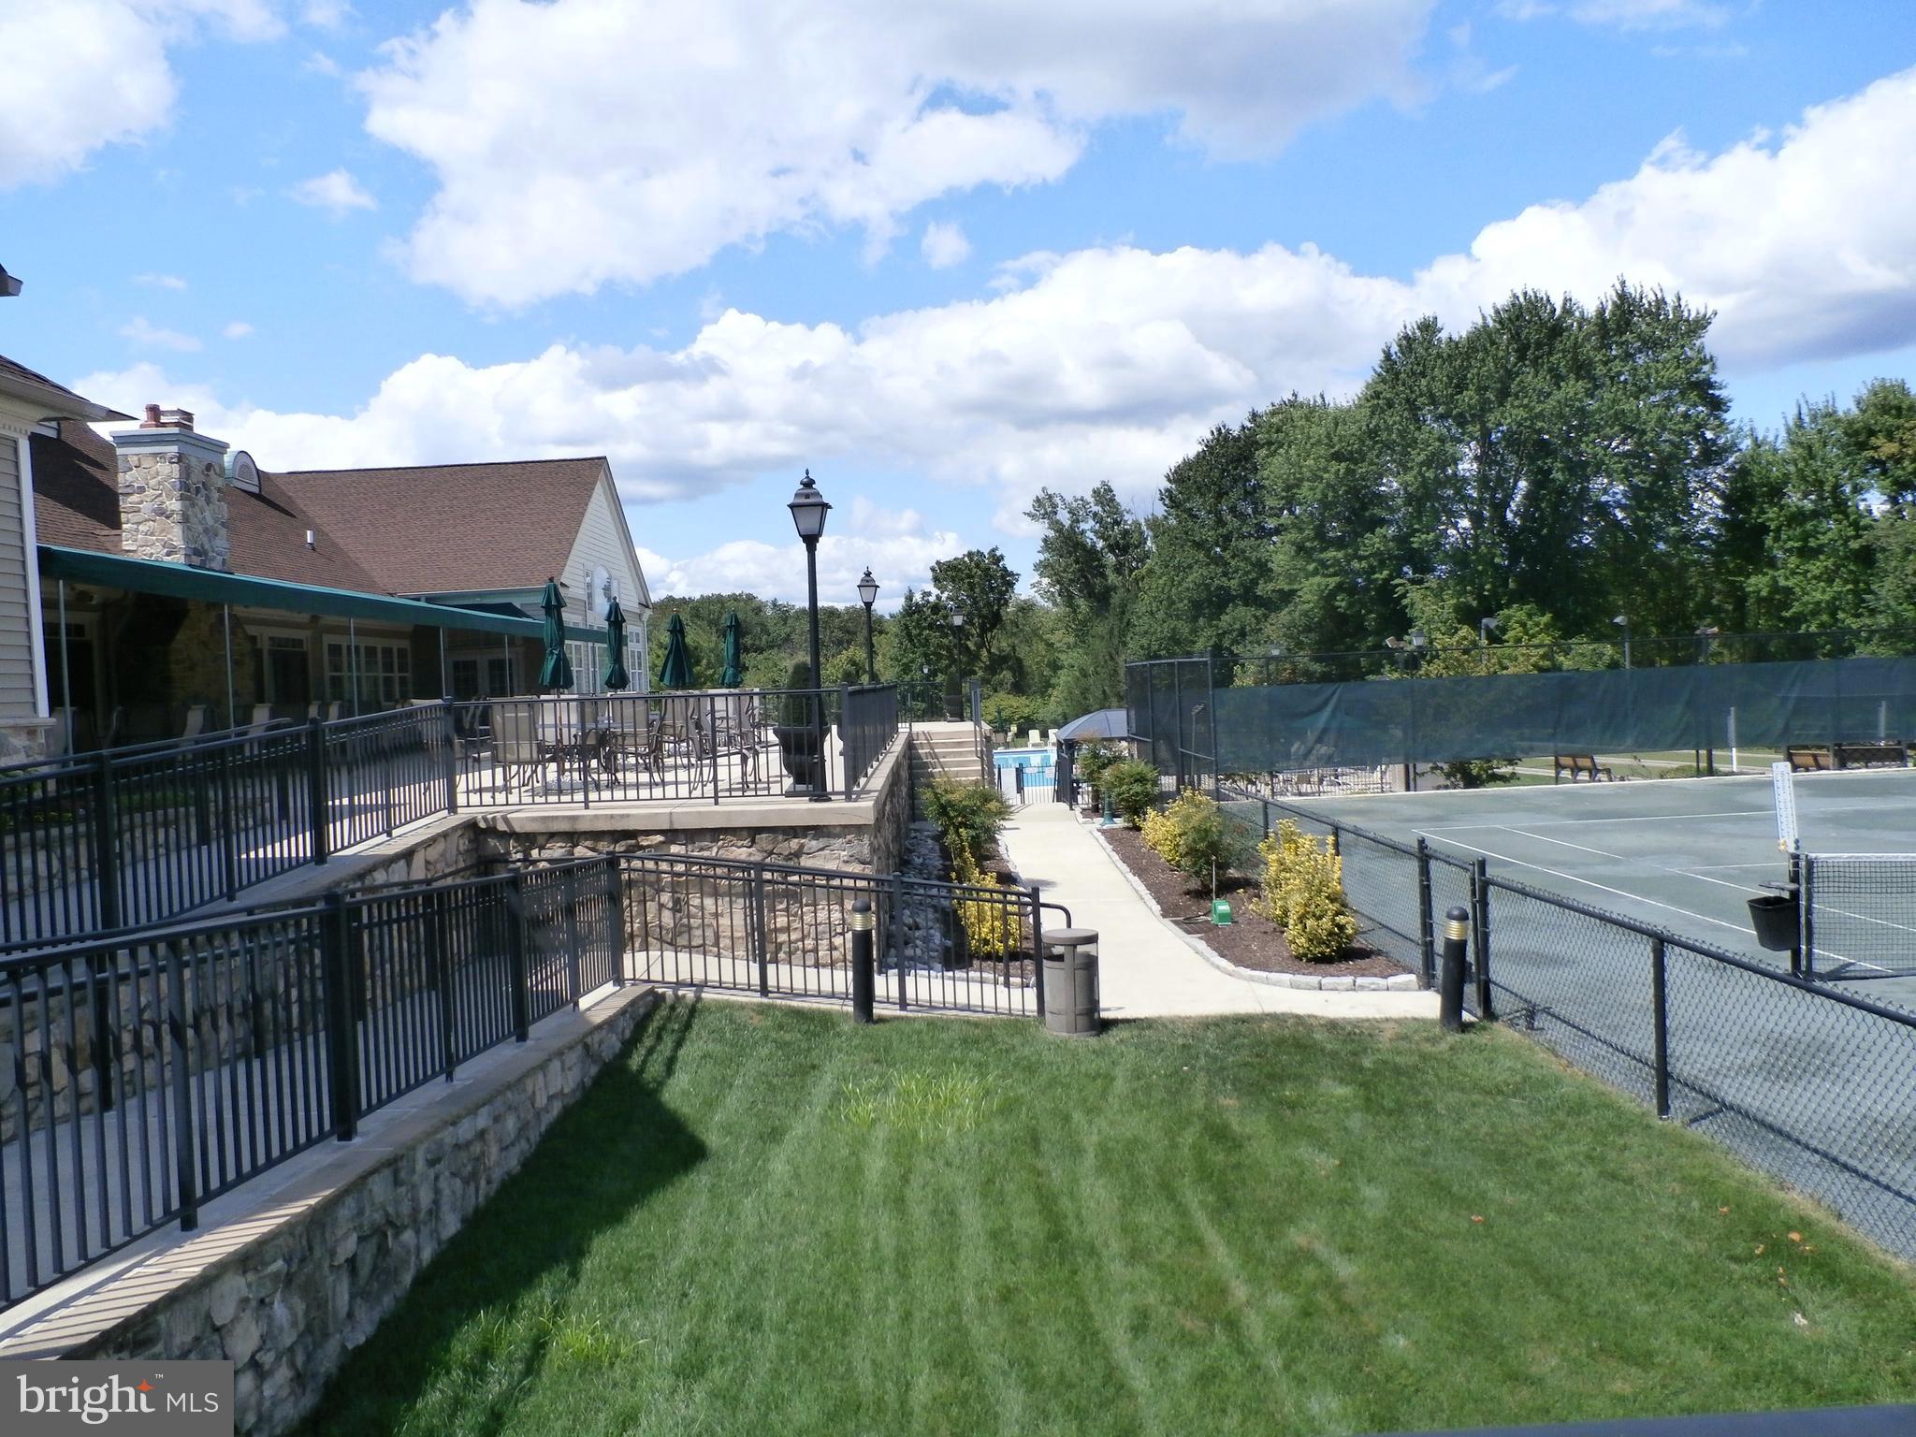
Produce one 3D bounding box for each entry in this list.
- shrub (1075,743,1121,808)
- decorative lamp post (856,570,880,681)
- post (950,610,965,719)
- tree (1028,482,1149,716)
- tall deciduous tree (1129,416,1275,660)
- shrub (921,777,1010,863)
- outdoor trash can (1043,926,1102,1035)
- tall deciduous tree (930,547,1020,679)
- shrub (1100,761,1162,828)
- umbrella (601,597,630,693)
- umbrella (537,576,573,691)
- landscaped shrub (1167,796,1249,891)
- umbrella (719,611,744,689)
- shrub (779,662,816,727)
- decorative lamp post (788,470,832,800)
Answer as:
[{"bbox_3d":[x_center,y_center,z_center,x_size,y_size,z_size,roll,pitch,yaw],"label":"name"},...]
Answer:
[{"bbox_3d":[2.817,1.151,28.000,0.930,1.420,0.930,-2,1,1],"label":"shrub"},{"bbox_3d":[-1.557,-1.078,24.600,0.390,3.170,0.390,-2,1,1],"label":"decorative lamp post"},{"bbox_3d":[0.000,-1.461,36.984,0.400,3.200,0.400,-3,1,-1],"label":"post"},{"bbox_3d":[8.046,-6.942,85.000,7.500,15.500,7.500,-2,1,1],"label":"tree"},{"bbox_3d":[14.415,-8.560,82.000,8.800,18.700,8.600,-2,1,1],"label":"tall deciduous tree"},{"bbox_3d":[0.129,1.485,19.900,1.270,1.300,1.200,-2,1,1],"label":"shrub"},{"bbox_3d":[0.924,2.108,11.171,0.460,0.800,0.460,-3,1,0],"label":"outdoor trash can"},{"bbox_3d":[0.795,-3.687,69.964,4.500,9.800,4.500,-3,1,-1],"label":"tall deciduous tree"},{"bbox_3d":[3.198,1.421,25.707,1.150,1.230,1.100,-3,1,-1],"label":"shrub"},{"bbox_3d":[-5.274,-0.583,21.400,0.420,2.600,0.420,-2,1,1],"label":"umbrella"},{"bbox_3d":[-5.151,-0.516,17.800,0.450,2.640,0.450,-2,1,1],"label":"umbrella"},{"bbox_3d":[3.283,1.618,18.010,1.030,1.160,1.000,-3,1,-1],"label":"landscaped shrub"},{"bbox_3d":[-3.933,-0.652,24.318,0.420,2.480,0.420,-3,1,-1],"label":"umbrella"},{"bbox_3d":[-1.600,-0.245,14.150,0.430,0.690,0.430,-2,1,1],"label":"shrub"},{"bbox_3d":[-1.421,-0.832,13.609,0.400,3.260,0.400,-3,1,-1],"label":"decorative lamp post"}]

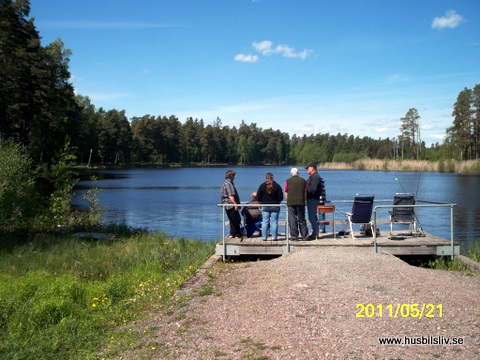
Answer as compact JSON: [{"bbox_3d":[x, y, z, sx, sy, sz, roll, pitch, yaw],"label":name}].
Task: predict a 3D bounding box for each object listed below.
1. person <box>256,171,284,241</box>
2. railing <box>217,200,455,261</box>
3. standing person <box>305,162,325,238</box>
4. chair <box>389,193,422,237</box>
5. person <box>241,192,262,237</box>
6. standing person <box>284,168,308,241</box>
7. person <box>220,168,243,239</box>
[{"bbox_3d":[0.740,0.645,12.350,0.600,1.640,0.380,0,2,0],"label":"person"},{"bbox_3d":[2.200,1.160,12.650,5.350,1.250,2.600,0,2,2],"label":"railing"},{"bbox_3d":[1.810,0.535,12.500,0.450,1.830,0.520,1,2,30],"label":"standing person"},{"bbox_3d":[4.290,0.885,13.350,0.620,1.100,0.750,0,2,7],"label":"chair"},{"bbox_3d":[0.350,0.895,13.250,0.600,1.150,0.800,0,2,6],"label":"person"},{"bbox_3d":[1.360,0.587,12.350,0.560,1.750,0.400,0,2,3],"label":"standing person"},{"bbox_3d":[-0.210,0.610,12.800,0.470,1.700,0.520,-1,2,-35],"label":"person"}]

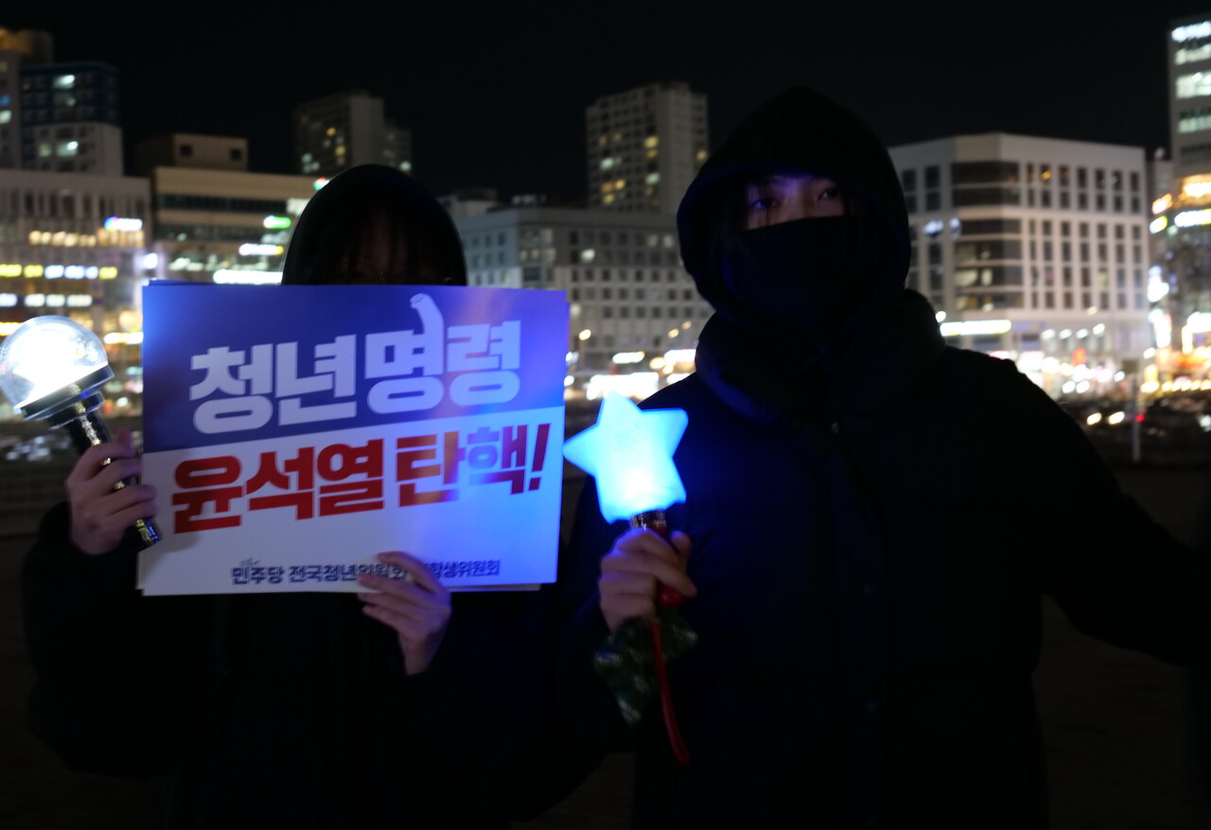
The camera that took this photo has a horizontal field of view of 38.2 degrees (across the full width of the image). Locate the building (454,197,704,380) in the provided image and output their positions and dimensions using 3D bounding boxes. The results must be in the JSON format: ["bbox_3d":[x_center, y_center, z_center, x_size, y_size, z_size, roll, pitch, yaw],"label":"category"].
[{"bbox_3d":[-1.116,-20.475,345.034,52.000,38.459,30.000,-3,1,-38],"label":"building"}]

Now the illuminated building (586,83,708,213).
[{"bbox_3d":[11.124,-38.911,414.178,15.500,72.847,28.000,-3,1,-38],"label":"illuminated building"}]

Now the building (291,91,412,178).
[{"bbox_3d":[-65.631,-41.082,462.945,18.500,82.027,30.000,-3,1,-38],"label":"building"}]

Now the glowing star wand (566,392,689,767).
[{"bbox_3d":[0.044,0.138,1.500,0.110,0.321,0.055,-12,0,6],"label":"glowing star wand"}]

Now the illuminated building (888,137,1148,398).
[{"bbox_3d":[58.486,-21.406,270.061,39.130,37.373,32.000,-3,1,-38],"label":"illuminated building"}]

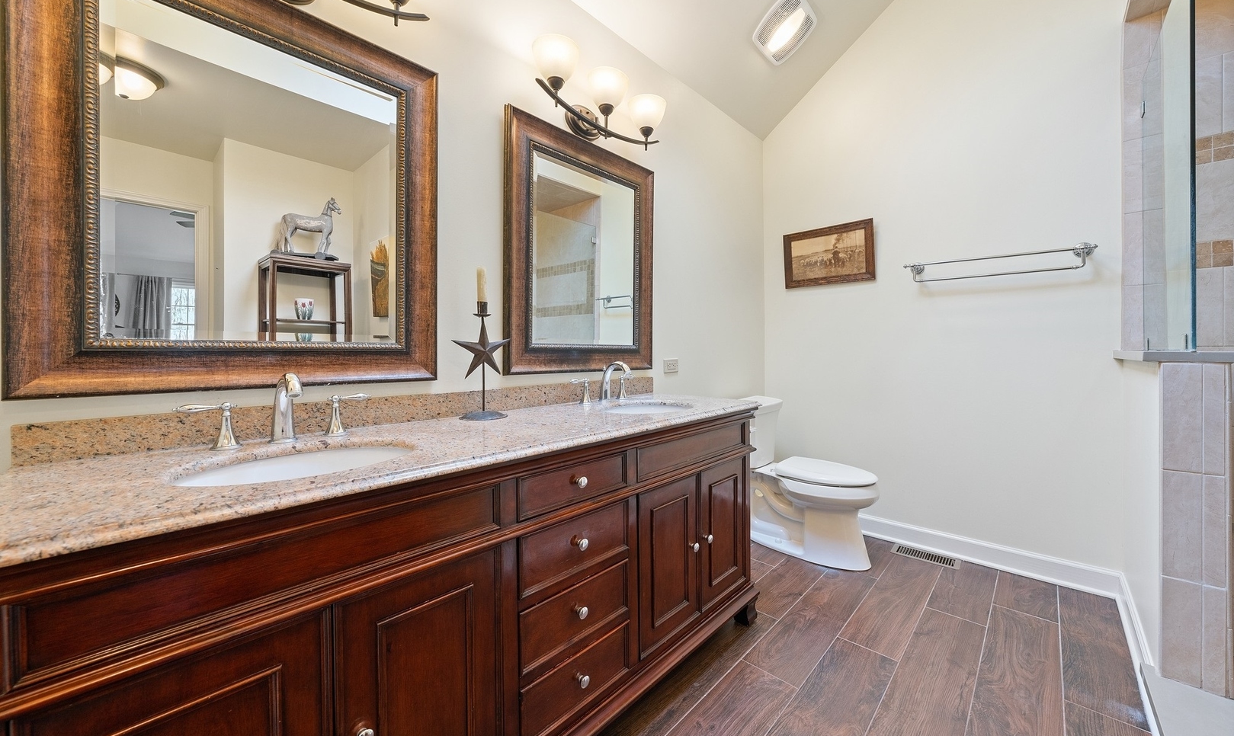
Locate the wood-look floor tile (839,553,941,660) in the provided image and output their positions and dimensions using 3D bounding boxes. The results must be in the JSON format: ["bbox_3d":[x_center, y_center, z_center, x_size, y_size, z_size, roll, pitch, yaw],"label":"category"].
[{"bbox_3d":[1.236,1.012,1.814,0.909,0.010,0.194,-2,2,-44],"label":"wood-look floor tile"}]

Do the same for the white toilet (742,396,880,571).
[{"bbox_3d":[1.033,0.601,2.310,0.440,0.800,0.765,-2,2,-44],"label":"white toilet"}]

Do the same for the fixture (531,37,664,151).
[{"bbox_3d":[-0.073,-1.003,1.630,0.645,0.220,0.232,-2,2,-44],"label":"fixture"}]

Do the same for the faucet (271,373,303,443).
[{"bbox_3d":[-0.735,0.091,0.917,0.053,0.155,0.170,-2,2,-44],"label":"faucet"}]

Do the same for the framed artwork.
[{"bbox_3d":[1.293,-0.691,2.541,0.025,0.342,0.512,-2,0,-44],"label":"framed artwork"}]

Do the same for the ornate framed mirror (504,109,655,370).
[{"bbox_3d":[-0.117,-0.444,1.687,0.745,0.915,0.055,-2,4,-44],"label":"ornate framed mirror"}]

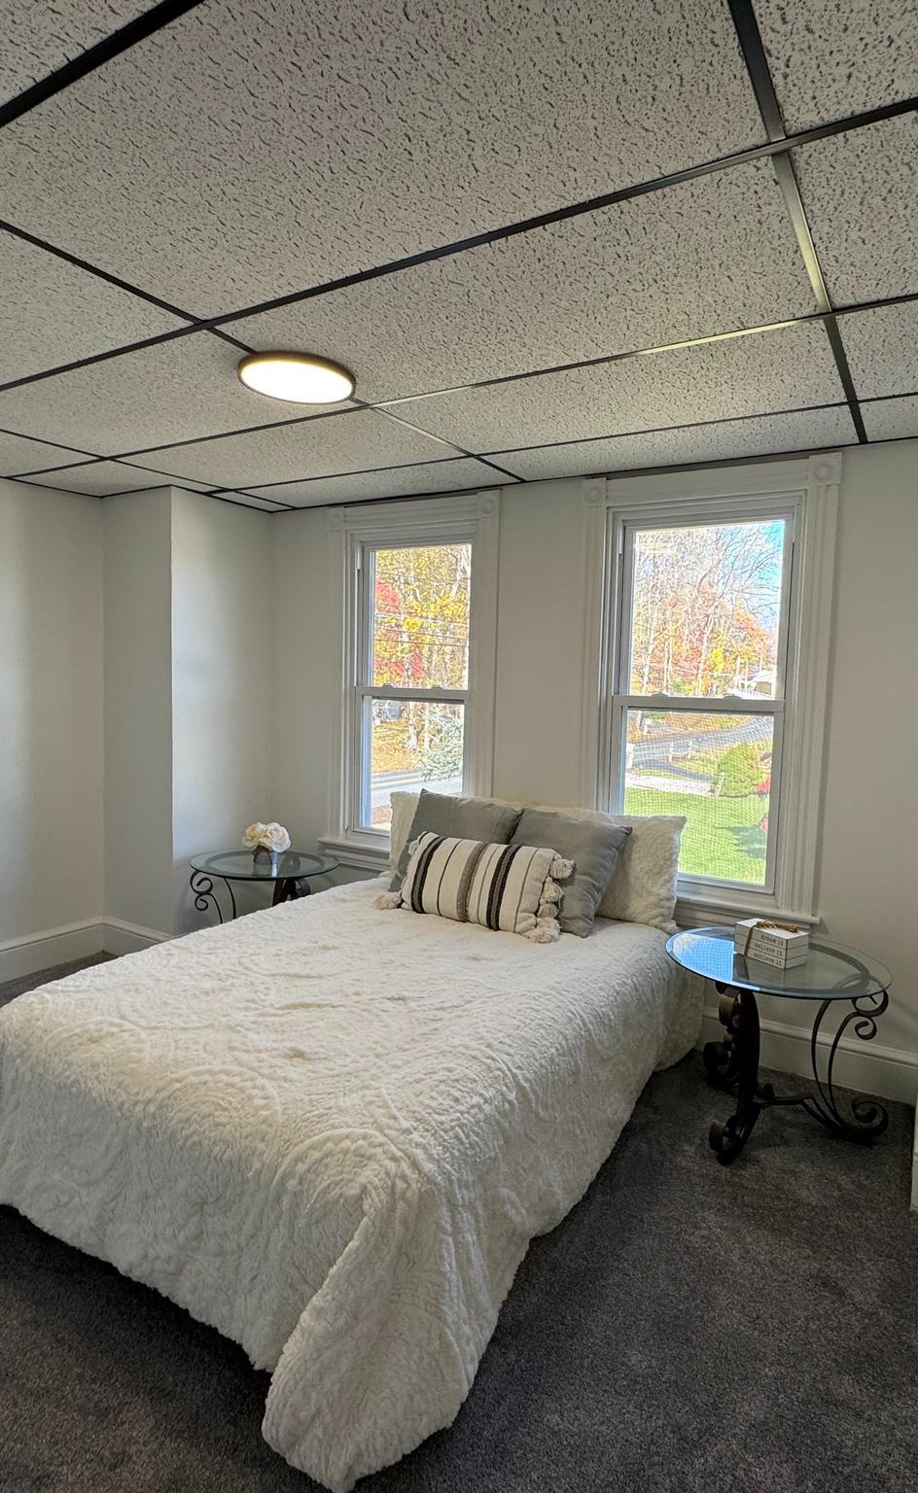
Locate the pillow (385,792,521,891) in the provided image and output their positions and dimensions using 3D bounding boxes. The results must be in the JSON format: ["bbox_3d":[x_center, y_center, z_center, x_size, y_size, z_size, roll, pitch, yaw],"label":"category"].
[{"bbox_3d":[-0.024,0.400,3.106,0.450,0.420,0.150,4,-12,31],"label":"pillow"}]

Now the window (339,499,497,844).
[{"bbox_3d":[-0.223,-0.278,3.498,0.875,1.540,0.080,4,5,29],"label":"window"}]

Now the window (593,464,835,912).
[{"bbox_3d":[0.860,-0.206,2.900,0.845,1.520,0.110,4,5,29],"label":"window"}]

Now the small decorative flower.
[{"bbox_3d":[-0.815,0.403,3.414,0.185,0.165,0.185,0,5,-14],"label":"small decorative flower"}]

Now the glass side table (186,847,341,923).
[{"bbox_3d":[-0.837,0.757,3.465,0.610,0.530,0.610,4,5,31],"label":"glass side table"}]

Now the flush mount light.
[{"bbox_3d":[-0.418,-0.958,2.110,0.300,0.030,0.300,1,4,0],"label":"flush mount light"}]

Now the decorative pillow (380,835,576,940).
[{"bbox_3d":[0.053,0.482,2.902,0.660,0.330,0.160,4,-17,37],"label":"decorative pillow"}]

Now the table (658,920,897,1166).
[{"bbox_3d":[0.933,0.896,2.413,0.610,0.540,0.610,4,5,31],"label":"table"}]

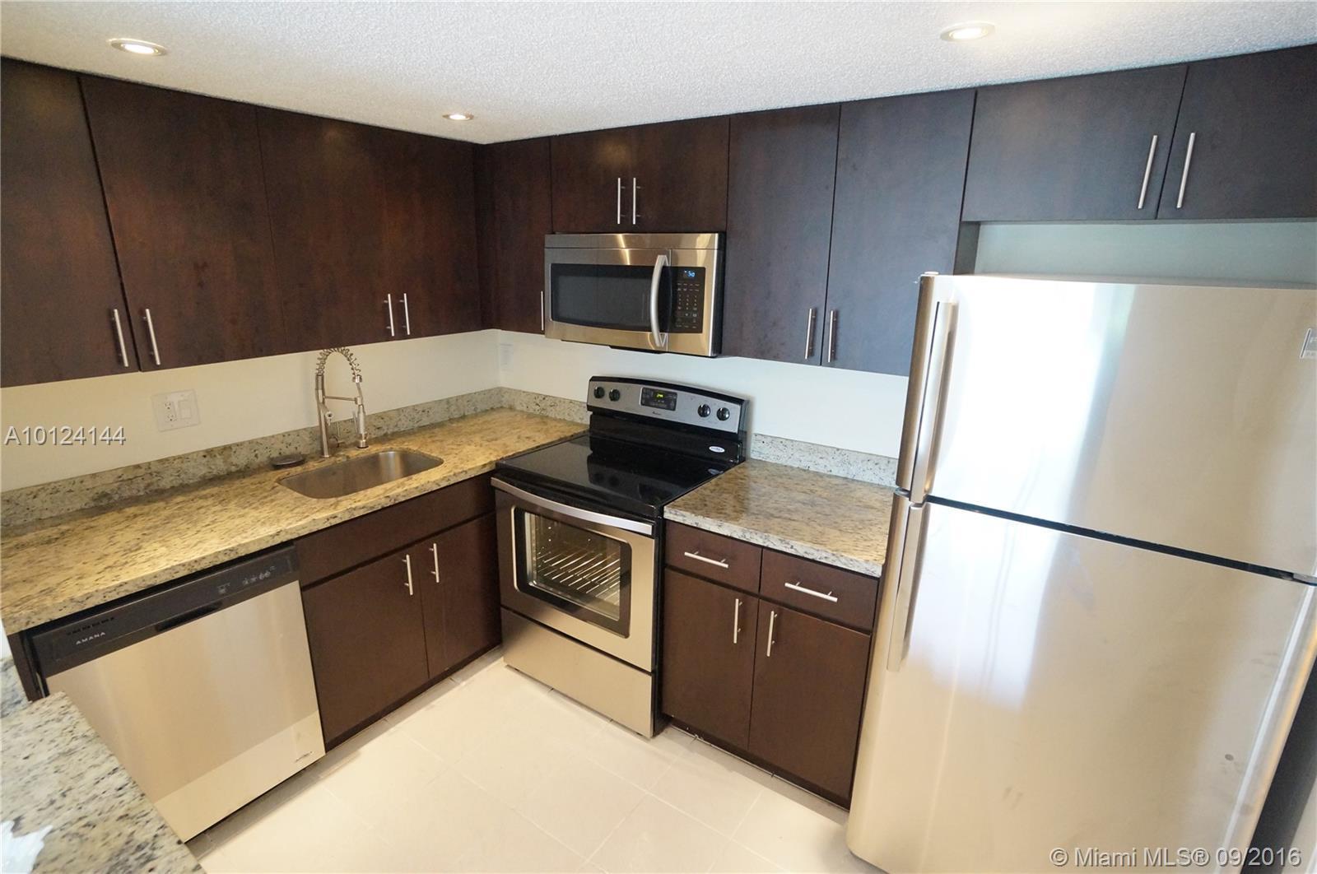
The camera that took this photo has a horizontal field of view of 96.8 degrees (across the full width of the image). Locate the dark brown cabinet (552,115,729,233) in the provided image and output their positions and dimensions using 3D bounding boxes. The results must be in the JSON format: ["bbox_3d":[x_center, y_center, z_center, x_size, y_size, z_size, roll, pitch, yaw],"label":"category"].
[{"bbox_3d":[-0.014,-0.964,2.245,0.784,0.354,0.304,11,19,32],"label":"dark brown cabinet"}]

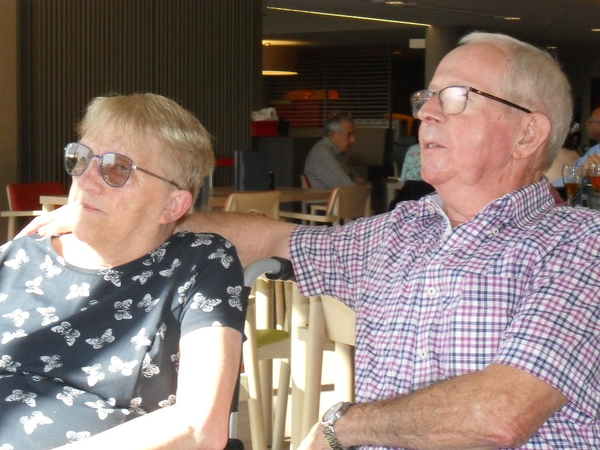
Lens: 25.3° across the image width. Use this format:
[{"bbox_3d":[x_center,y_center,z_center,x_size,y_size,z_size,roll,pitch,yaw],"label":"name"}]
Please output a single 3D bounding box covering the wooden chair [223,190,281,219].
[{"bbox_3d":[-0.418,0.229,6.852,0.520,0.800,0.540,3,5,34],"label":"wooden chair"}]

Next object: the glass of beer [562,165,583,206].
[{"bbox_3d":[1.143,-0.153,5.607,0.082,0.190,0.082,0,4,0],"label":"glass of beer"}]

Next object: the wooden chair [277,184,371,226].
[{"bbox_3d":[0.099,0.179,7.614,0.520,0.800,0.540,3,5,33],"label":"wooden chair"}]

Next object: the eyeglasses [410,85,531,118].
[{"bbox_3d":[0.248,-0.151,1.880,0.145,0.045,0.140,13,-5,-30],"label":"eyeglasses"}]

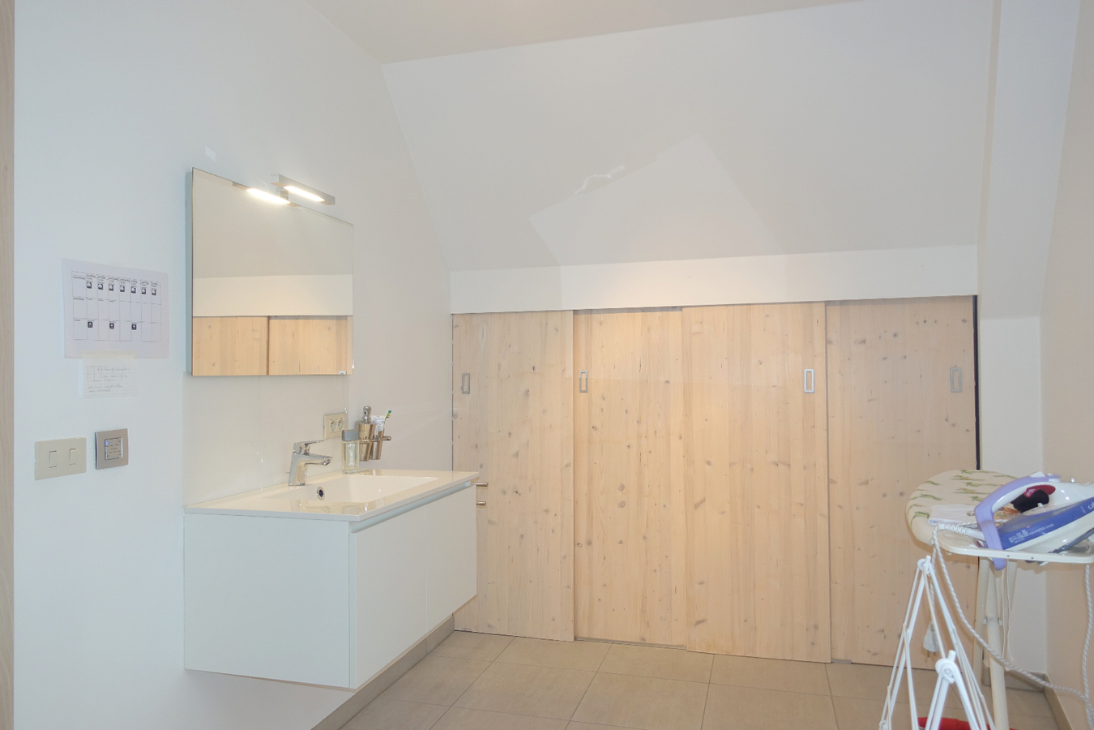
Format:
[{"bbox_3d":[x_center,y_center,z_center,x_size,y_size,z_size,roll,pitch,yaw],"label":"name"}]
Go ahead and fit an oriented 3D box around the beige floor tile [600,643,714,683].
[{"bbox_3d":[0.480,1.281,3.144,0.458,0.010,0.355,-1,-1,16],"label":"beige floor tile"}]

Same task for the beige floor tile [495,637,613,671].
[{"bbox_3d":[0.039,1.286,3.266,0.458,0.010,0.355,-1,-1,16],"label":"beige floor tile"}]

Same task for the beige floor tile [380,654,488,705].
[{"bbox_3d":[-0.446,1.287,2.986,0.319,0.010,0.451,-1,-1,16],"label":"beige floor tile"}]

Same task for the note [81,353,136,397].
[{"bbox_3d":[-1.001,0.026,1.673,0.002,0.100,0.146,-1,-1,16],"label":"note"}]

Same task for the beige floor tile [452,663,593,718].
[{"bbox_3d":[-0.072,1.282,2.880,0.455,0.010,0.450,-1,-1,16],"label":"beige floor tile"}]

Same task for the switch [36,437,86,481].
[{"bbox_3d":[-1.032,0.197,1.547,0.008,0.078,0.117,-1,-1,16],"label":"switch"}]

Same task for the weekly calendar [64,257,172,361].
[{"bbox_3d":[-0.995,-0.122,1.699,0.003,0.212,0.295,-1,-1,16],"label":"weekly calendar"}]

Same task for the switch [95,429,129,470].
[{"bbox_3d":[-0.996,0.192,1.668,0.010,0.083,0.082,-1,-1,16],"label":"switch"}]

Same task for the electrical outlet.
[{"bbox_3d":[-0.742,0.213,2.557,0.011,0.082,0.151,-1,-1,16],"label":"electrical outlet"}]

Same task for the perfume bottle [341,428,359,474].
[{"bbox_3d":[-0.694,0.306,2.578,0.050,0.151,0.027,0,-1,-36],"label":"perfume bottle"}]

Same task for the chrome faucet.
[{"bbox_3d":[-0.726,0.301,2.243,0.137,0.140,0.044,-1,-1,16],"label":"chrome faucet"}]

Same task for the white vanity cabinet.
[{"bbox_3d":[-0.588,0.585,2.200,0.495,0.402,0.794,-1,-1,16],"label":"white vanity cabinet"}]

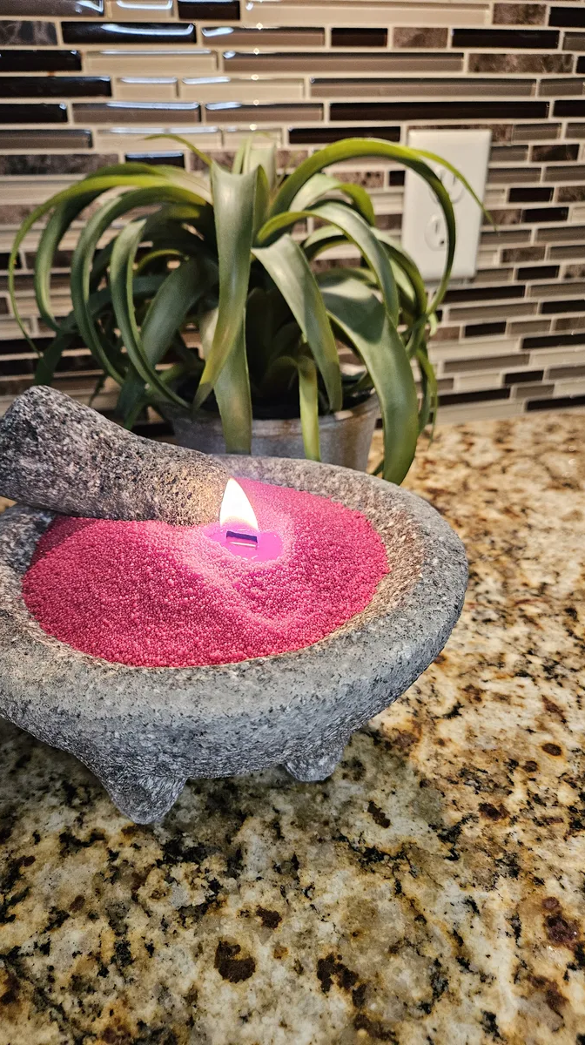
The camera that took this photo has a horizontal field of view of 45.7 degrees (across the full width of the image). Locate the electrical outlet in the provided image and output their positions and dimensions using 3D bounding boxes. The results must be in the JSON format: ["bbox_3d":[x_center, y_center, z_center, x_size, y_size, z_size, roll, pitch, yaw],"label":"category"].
[{"bbox_3d":[0.127,-0.260,0.577,0.070,0.114,0.008,-7,31,-11],"label":"electrical outlet"}]

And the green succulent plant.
[{"bbox_3d":[-0.020,-0.103,0.442,0.272,0.252,0.245,-7,31,-11],"label":"green succulent plant"}]

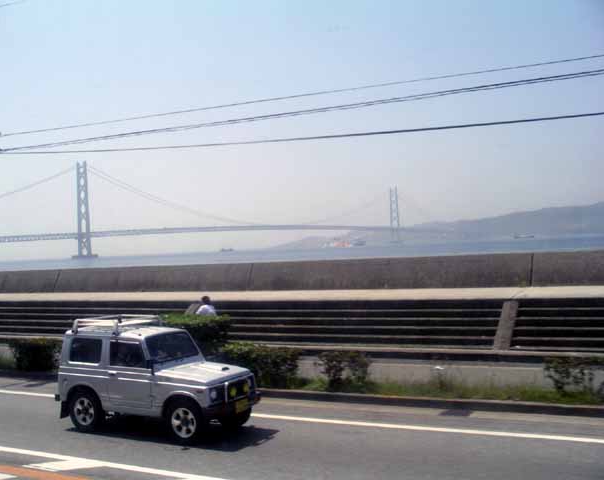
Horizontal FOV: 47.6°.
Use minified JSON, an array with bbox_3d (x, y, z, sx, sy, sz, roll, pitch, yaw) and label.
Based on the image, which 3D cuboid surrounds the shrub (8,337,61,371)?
[{"bbox_3d":[-6.584,2.803,16.900,1.050,0.770,0.850,-3,-1,28],"label":"shrub"}]

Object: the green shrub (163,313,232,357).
[{"bbox_3d":[-2.282,2.315,14.800,1.350,1.320,1.100,-3,-1,28],"label":"green shrub"}]

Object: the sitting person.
[{"bbox_3d":[-2.581,2.066,18.300,0.520,1.200,0.750,-3,-1,28],"label":"sitting person"}]

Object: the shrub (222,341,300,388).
[{"bbox_3d":[-0.857,2.501,13.800,1.400,0.800,0.850,-3,-1,28],"label":"shrub"}]

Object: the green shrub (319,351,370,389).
[{"bbox_3d":[0.817,2.471,13.150,0.850,0.700,0.650,-3,-1,28],"label":"green shrub"}]

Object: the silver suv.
[{"bbox_3d":[-2.360,2.194,11.225,3.260,1.790,1.420,-3,-1,29],"label":"silver suv"}]

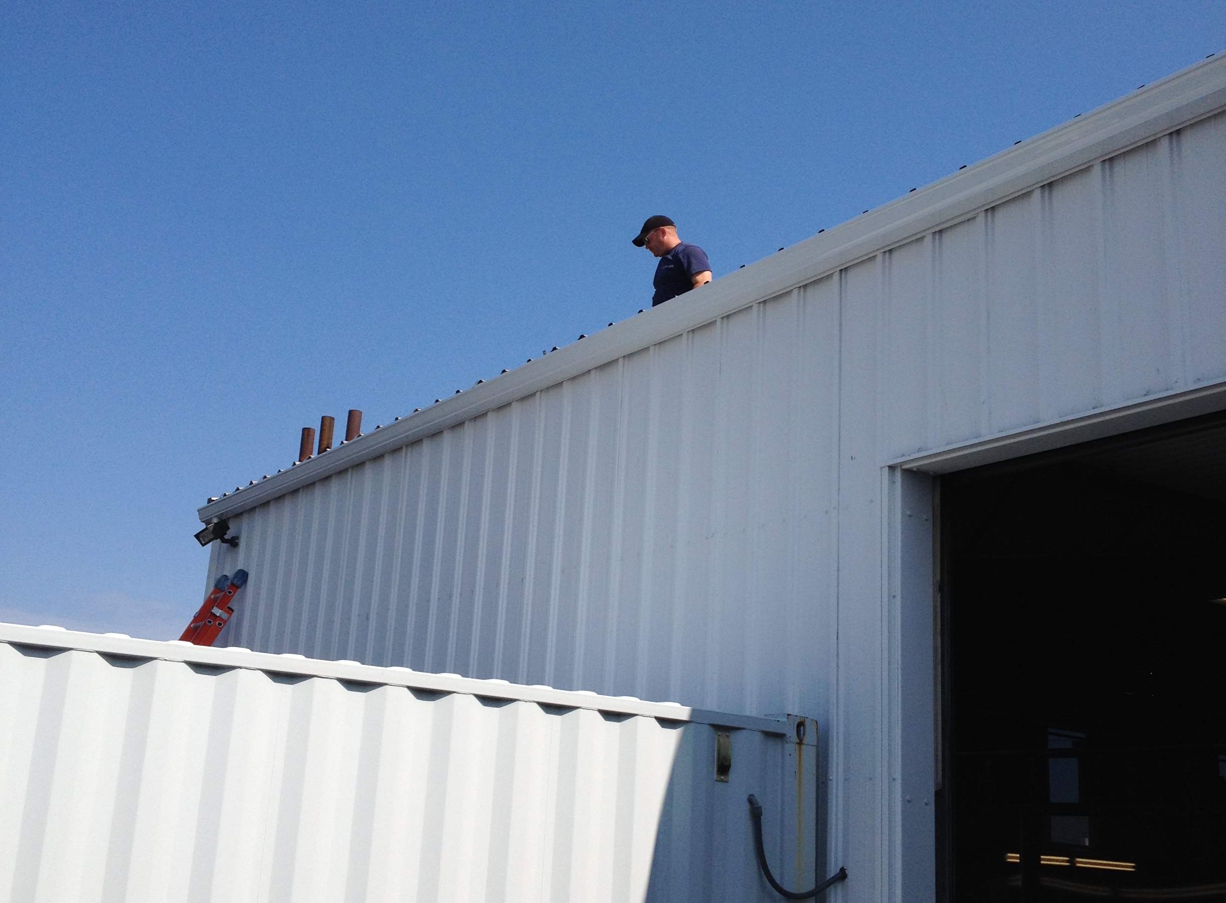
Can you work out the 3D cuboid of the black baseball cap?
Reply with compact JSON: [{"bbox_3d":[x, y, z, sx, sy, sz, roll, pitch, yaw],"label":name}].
[{"bbox_3d":[0.241,-1.342,10.000,0.270,0.140,0.175,-20,-12,-13],"label":"black baseball cap"}]

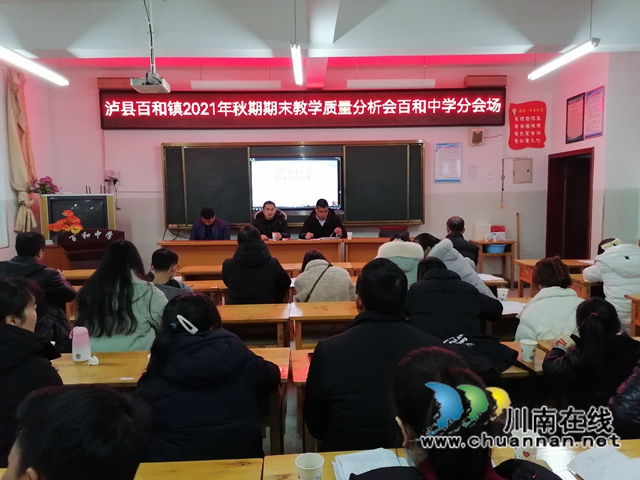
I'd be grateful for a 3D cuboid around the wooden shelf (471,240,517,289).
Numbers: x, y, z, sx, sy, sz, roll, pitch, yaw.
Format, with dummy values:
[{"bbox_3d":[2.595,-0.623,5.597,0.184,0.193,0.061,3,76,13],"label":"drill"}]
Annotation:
[{"bbox_3d":[2.750,0.406,7.632,0.620,0.760,0.420,-1,5,-1],"label":"wooden shelf"}]

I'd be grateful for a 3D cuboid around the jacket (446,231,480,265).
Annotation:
[{"bbox_3d":[1.330,0.247,4.773,0.500,0.680,0.380,-1,5,-1],"label":"jacket"}]

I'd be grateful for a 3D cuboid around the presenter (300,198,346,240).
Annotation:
[{"bbox_3d":[0.038,0.091,6.704,0.640,1.320,0.720,-1,4,-1],"label":"presenter"}]

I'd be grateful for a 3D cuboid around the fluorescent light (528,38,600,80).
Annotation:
[{"bbox_3d":[2.186,-1.634,4.445,0.070,0.080,1.200,-1,5,-1],"label":"fluorescent light"}]

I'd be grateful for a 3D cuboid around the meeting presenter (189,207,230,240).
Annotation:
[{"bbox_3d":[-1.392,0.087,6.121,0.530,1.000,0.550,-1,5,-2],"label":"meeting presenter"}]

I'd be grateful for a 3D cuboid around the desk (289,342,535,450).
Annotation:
[{"bbox_3d":[0.488,0.912,2.164,1.200,0.760,0.400,-1,6,-2],"label":"desk"}]

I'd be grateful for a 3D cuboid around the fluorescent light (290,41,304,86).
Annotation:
[{"bbox_3d":[-0.208,-1.651,4.579,0.090,0.090,1.230,-1,4,-1],"label":"fluorescent light"}]

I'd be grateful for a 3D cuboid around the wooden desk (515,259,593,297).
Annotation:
[{"bbox_3d":[2.876,0.631,5.399,1.200,0.750,0.420,-1,4,-1],"label":"wooden desk"}]

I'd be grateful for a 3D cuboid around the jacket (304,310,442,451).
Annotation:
[{"bbox_3d":[0.178,0.561,1.727,0.490,0.670,0.420,-1,6,-2],"label":"jacket"}]

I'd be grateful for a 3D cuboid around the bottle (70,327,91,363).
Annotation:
[{"bbox_3d":[-1.020,0.450,2.056,0.078,0.150,0.074,-1,5,-2],"label":"bottle"}]

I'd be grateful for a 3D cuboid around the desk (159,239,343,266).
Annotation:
[{"bbox_3d":[-0.919,0.389,6.543,2.400,0.770,0.480,-1,4,-1],"label":"desk"}]

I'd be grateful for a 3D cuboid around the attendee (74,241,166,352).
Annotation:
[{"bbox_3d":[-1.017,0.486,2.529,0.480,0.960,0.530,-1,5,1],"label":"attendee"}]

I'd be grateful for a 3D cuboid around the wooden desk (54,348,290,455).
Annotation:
[{"bbox_3d":[-0.732,0.941,2.175,1.200,0.760,0.410,-1,5,-1],"label":"wooden desk"}]

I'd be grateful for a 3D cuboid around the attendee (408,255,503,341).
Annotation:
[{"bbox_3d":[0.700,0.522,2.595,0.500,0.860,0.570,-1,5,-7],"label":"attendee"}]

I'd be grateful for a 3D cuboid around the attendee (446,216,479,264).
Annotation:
[{"bbox_3d":[1.330,0.409,4.868,0.500,1.280,0.720,-1,5,-1],"label":"attendee"}]

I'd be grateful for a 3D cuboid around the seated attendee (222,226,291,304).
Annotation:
[{"bbox_3d":[-0.502,0.523,3.891,0.550,1.280,0.720,-1,5,-1],"label":"seated attendee"}]

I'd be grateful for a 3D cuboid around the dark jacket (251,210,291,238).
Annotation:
[{"bbox_3d":[-0.604,-0.090,6.043,0.500,0.560,0.400,-1,5,-2],"label":"dark jacket"}]

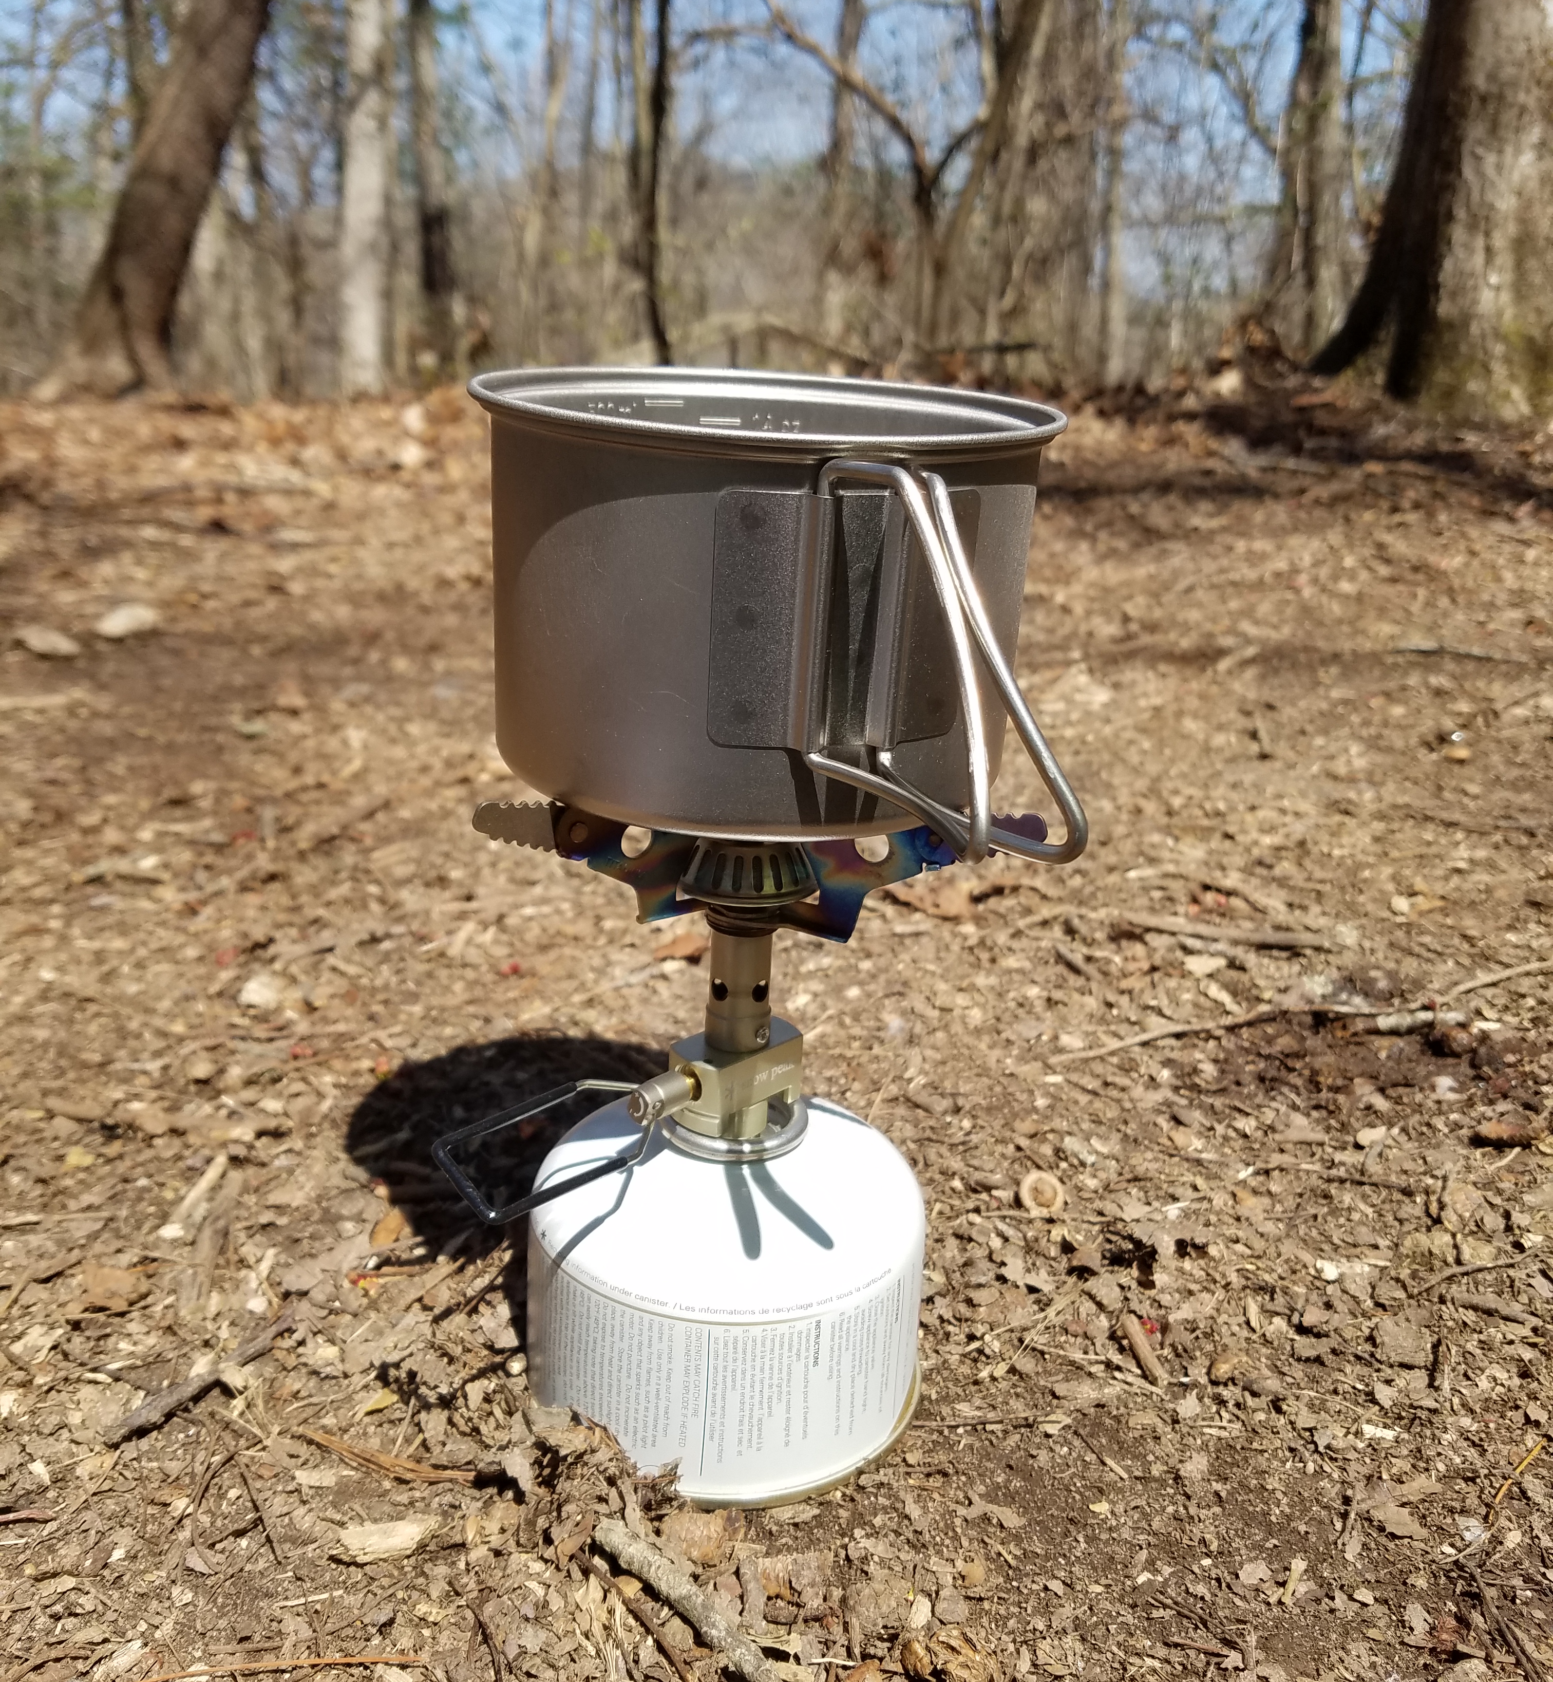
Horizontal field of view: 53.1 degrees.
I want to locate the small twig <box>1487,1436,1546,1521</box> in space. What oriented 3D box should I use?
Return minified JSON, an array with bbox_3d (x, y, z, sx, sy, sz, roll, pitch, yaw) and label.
[{"bbox_3d":[0.164,0.141,0.344,0.002,0.003,0.036,19,25,39],"label":"small twig"}]

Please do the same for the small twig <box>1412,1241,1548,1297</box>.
[{"bbox_3d":[0.190,0.116,0.420,0.052,0.003,0.005,-7,22,-27],"label":"small twig"}]

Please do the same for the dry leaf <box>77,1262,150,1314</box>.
[{"bbox_3d":[-0.162,0.108,0.381,0.015,0.003,0.021,-4,20,-21],"label":"dry leaf"}]

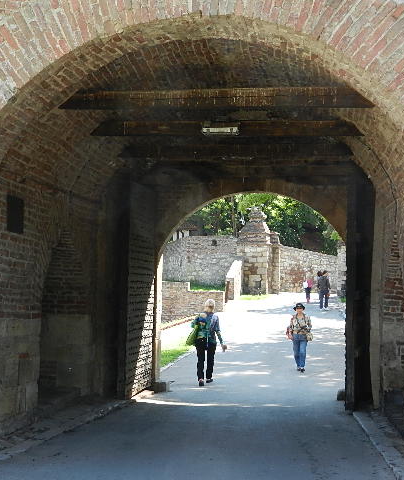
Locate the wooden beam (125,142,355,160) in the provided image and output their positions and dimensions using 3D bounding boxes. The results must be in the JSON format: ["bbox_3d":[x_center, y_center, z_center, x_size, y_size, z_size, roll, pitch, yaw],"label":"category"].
[{"bbox_3d":[0.441,-1.145,10.949,3.070,0.200,0.200,0,-5,6],"label":"wooden beam"}]

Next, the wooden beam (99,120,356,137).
[{"bbox_3d":[0.296,-1.264,9.599,3.120,0.180,0.200,0,-5,6],"label":"wooden beam"}]

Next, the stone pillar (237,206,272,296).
[{"bbox_3d":[3.220,0.721,50.893,2.000,5.306,1.900,0,-5,11],"label":"stone pillar"}]

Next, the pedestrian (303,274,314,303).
[{"bbox_3d":[5.888,2.654,46.000,0.520,1.650,0.400,0,-5,8],"label":"pedestrian"}]

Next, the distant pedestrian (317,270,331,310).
[{"bbox_3d":[5.389,2.240,36.900,0.600,1.750,0.400,0,-5,8],"label":"distant pedestrian"}]

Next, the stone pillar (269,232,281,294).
[{"bbox_3d":[4.417,1.469,50.896,0.800,3.695,1.000,0,-5,11],"label":"stone pillar"}]

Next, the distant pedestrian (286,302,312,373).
[{"bbox_3d":[2.344,2.344,20.000,0.620,1.670,0.420,0,-5,4],"label":"distant pedestrian"}]

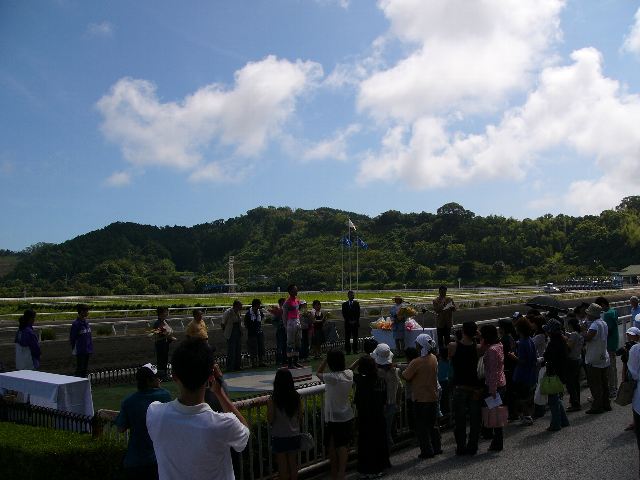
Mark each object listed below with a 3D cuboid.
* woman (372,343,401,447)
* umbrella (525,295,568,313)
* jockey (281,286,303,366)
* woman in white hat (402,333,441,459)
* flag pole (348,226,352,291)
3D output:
[{"bbox_3d":[0.896,2.099,8.900,0.460,1.460,0.360,1,-3,-22],"label":"woman"},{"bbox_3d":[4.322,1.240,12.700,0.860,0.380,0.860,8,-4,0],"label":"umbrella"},{"bbox_3d":[-0.565,1.715,13.200,0.480,1.650,0.340,3,-4,-41],"label":"jockey"},{"bbox_3d":[1.275,1.962,8.400,0.500,1.560,0.420,2,-3,-29],"label":"woman in white hat"},{"bbox_3d":[4.811,2.524,105.000,0.200,11.200,0.200,0,-3,0],"label":"flag pole"}]

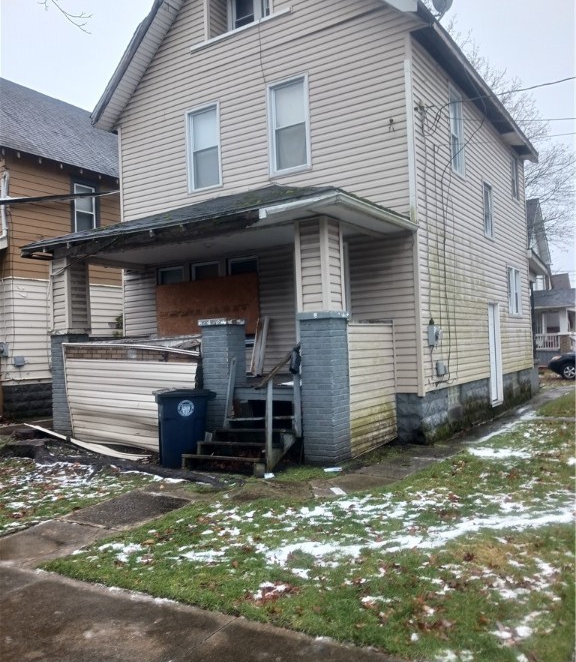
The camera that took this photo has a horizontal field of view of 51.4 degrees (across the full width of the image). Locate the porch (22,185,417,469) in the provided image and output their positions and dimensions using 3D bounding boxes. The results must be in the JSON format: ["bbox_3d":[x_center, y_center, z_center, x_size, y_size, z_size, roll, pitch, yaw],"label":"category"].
[{"bbox_3d":[-1.251,-0.280,8.768,5.720,3.952,2.600,-3,-1,33],"label":"porch"}]

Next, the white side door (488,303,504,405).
[{"bbox_3d":[4.089,0.453,11.892,0.104,2.007,0.884,-3,-1,33],"label":"white side door"}]

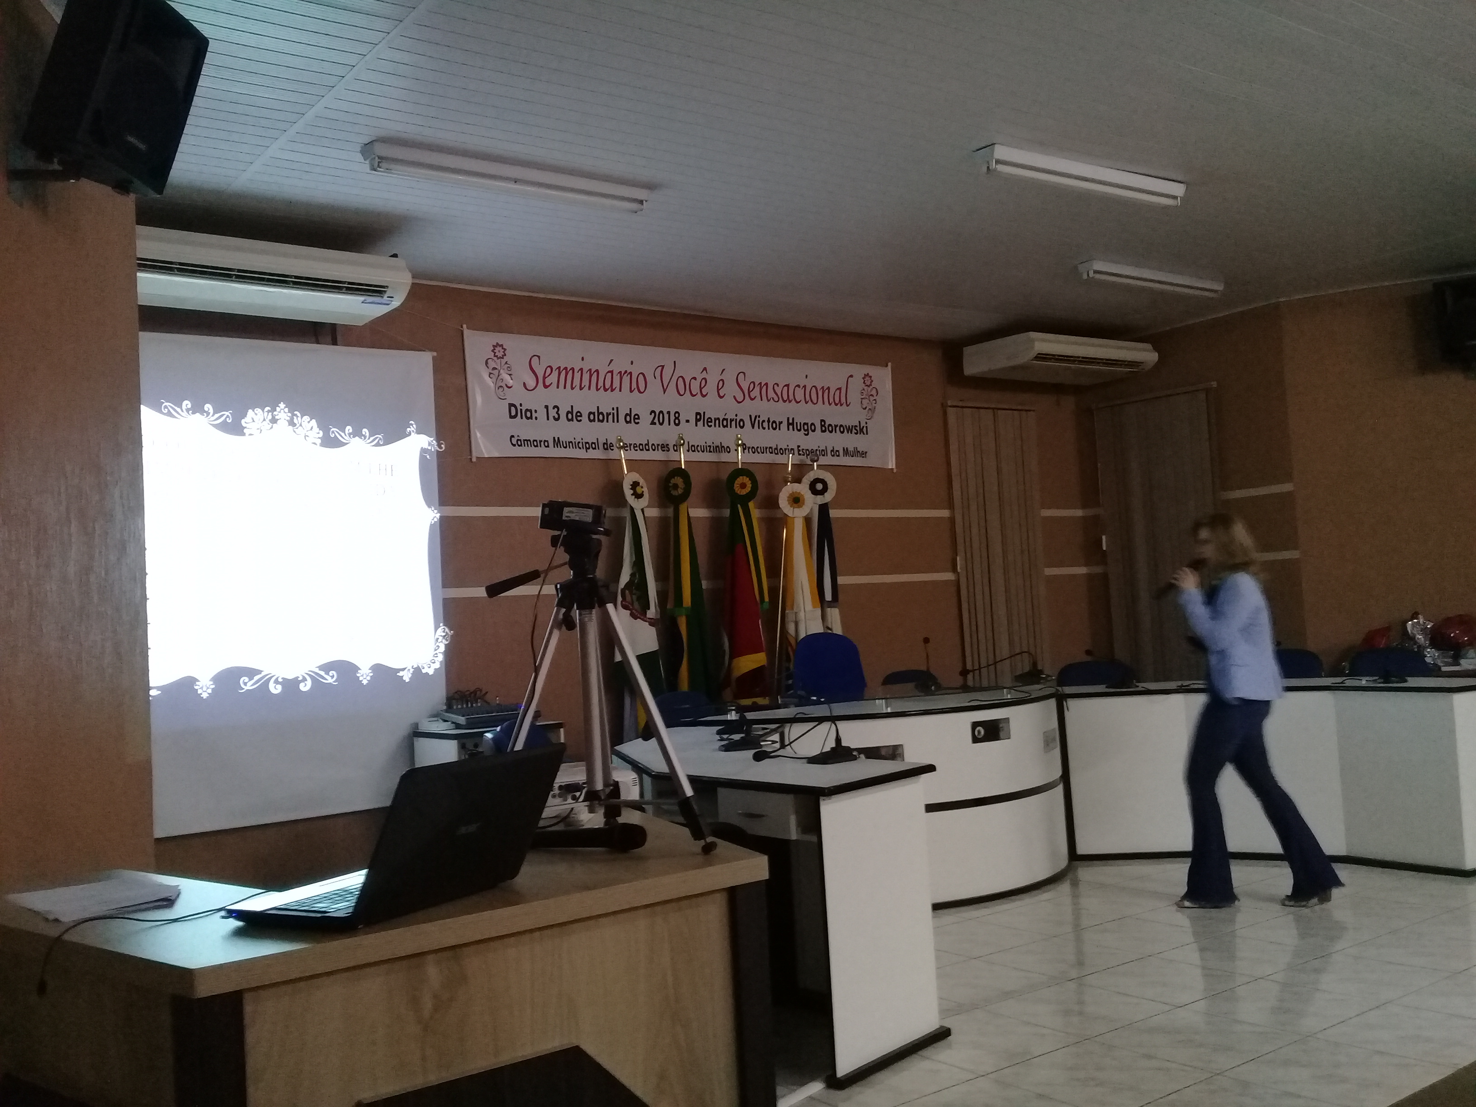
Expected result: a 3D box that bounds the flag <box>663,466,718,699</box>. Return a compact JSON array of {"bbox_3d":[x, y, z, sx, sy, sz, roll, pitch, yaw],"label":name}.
[{"bbox_3d":[-0.268,0.272,7.658,0.350,1.560,0.200,-1,-3,-37],"label":"flag"}]

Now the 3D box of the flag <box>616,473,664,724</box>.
[{"bbox_3d":[-0.571,0.306,7.575,0.380,1.580,0.270,-1,-4,-38],"label":"flag"}]

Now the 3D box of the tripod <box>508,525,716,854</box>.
[{"bbox_3d":[-0.278,0.290,2.936,0.468,0.715,0.504,-5,-4,34],"label":"tripod"}]

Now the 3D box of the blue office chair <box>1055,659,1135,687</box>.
[{"bbox_3d":[1.947,1.061,7.268,0.580,0.930,0.580,-5,-4,30],"label":"blue office chair"}]

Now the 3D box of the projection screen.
[{"bbox_3d":[-2.310,0.127,6.719,1.750,2.470,0.050,-1,-4,-36],"label":"projection screen"}]

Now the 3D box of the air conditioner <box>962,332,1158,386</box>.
[{"bbox_3d":[2.391,-1.424,9.754,1.360,0.210,0.635,-1,-3,-37],"label":"air conditioner"}]

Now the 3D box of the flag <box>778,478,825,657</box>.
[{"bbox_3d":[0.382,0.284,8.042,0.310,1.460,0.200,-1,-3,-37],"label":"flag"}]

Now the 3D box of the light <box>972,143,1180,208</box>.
[{"bbox_3d":[1.548,-1.655,5.865,1.250,0.100,0.115,-1,-3,-35],"label":"light"}]

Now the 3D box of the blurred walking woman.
[{"bbox_3d":[2.154,0.662,5.647,0.670,1.660,0.480,-4,-3,16],"label":"blurred walking woman"}]

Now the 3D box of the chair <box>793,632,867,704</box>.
[{"bbox_3d":[0.584,1.002,7.040,0.620,1.170,0.620,-2,-3,-23],"label":"chair"}]

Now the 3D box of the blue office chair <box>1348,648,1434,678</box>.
[{"bbox_3d":[3.294,0.958,6.723,0.580,0.930,0.580,-6,-4,42],"label":"blue office chair"}]

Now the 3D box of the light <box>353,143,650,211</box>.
[{"bbox_3d":[-0.922,-1.538,5.489,1.250,0.100,0.115,-1,-3,-37],"label":"light"}]

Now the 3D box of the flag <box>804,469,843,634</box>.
[{"bbox_3d":[0.523,0.283,8.383,0.400,1.560,0.270,-2,-3,-21],"label":"flag"}]

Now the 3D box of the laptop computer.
[{"bbox_3d":[-0.538,0.439,2.140,0.383,0.250,0.385,-5,-3,30],"label":"laptop computer"}]

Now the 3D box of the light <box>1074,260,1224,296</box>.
[{"bbox_3d":[2.537,-1.655,8.057,1.230,0.090,0.125,-1,-4,-36],"label":"light"}]

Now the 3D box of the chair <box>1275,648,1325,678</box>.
[{"bbox_3d":[3.025,1.032,7.278,0.540,0.980,0.580,-4,-3,25],"label":"chair"}]

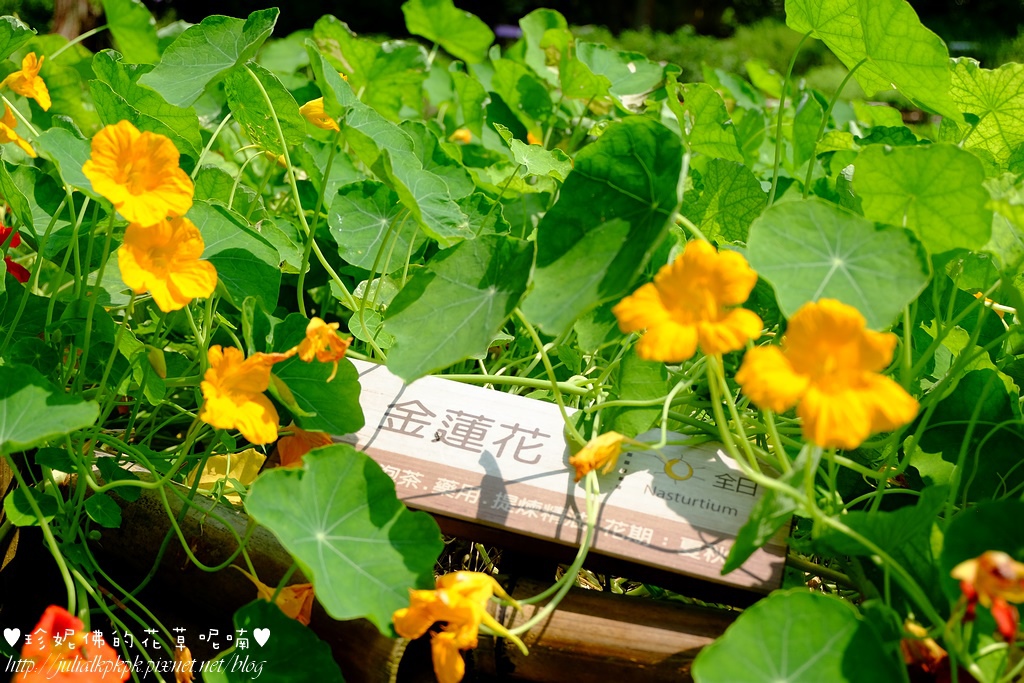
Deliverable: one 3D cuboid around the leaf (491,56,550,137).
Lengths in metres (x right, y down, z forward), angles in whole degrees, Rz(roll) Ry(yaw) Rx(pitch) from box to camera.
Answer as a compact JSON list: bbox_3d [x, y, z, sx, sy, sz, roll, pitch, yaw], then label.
[{"bbox_3d":[0.008,-0.206,1.060,0.050,0.014,0.082,-26,66,9],"label":"leaf"}]

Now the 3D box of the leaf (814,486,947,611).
[{"bbox_3d":[0.171,0.096,0.580,0.058,0.030,0.055,3,60,9],"label":"leaf"}]

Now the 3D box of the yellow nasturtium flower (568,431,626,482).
[{"bbox_3d":[0.046,0.062,0.680,0.034,0.021,0.019,-31,20,-26],"label":"yellow nasturtium flower"}]

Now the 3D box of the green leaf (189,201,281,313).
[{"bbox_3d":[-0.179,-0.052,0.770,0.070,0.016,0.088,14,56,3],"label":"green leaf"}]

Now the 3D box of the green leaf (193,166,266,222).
[{"bbox_3d":[-0.167,-0.086,0.740,0.046,0.036,0.018,2,0,6],"label":"green leaf"}]

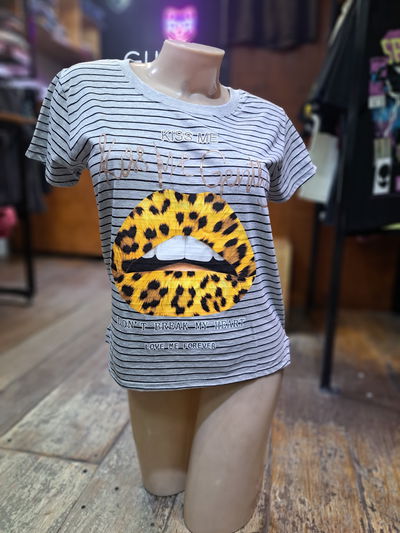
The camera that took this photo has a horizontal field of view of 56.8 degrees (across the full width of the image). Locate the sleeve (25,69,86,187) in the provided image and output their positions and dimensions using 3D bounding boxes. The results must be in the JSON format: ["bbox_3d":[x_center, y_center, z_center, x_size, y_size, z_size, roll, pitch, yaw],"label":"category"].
[{"bbox_3d":[-0.238,-0.226,0.610,0.088,0.178,0.120,-3,10,-24],"label":"sleeve"}]

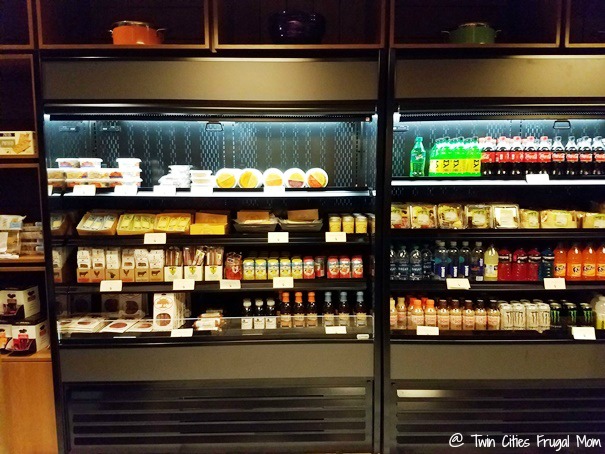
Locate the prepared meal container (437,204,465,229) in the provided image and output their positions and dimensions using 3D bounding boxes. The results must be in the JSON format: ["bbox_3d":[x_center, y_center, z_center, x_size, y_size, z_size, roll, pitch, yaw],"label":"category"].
[{"bbox_3d":[0.872,-0.060,2.660,0.160,0.145,0.075,0,6,0],"label":"prepared meal container"}]

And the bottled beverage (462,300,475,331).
[{"bbox_3d":[0.991,0.521,2.702,0.065,0.165,0.065,0,5,0],"label":"bottled beverage"}]

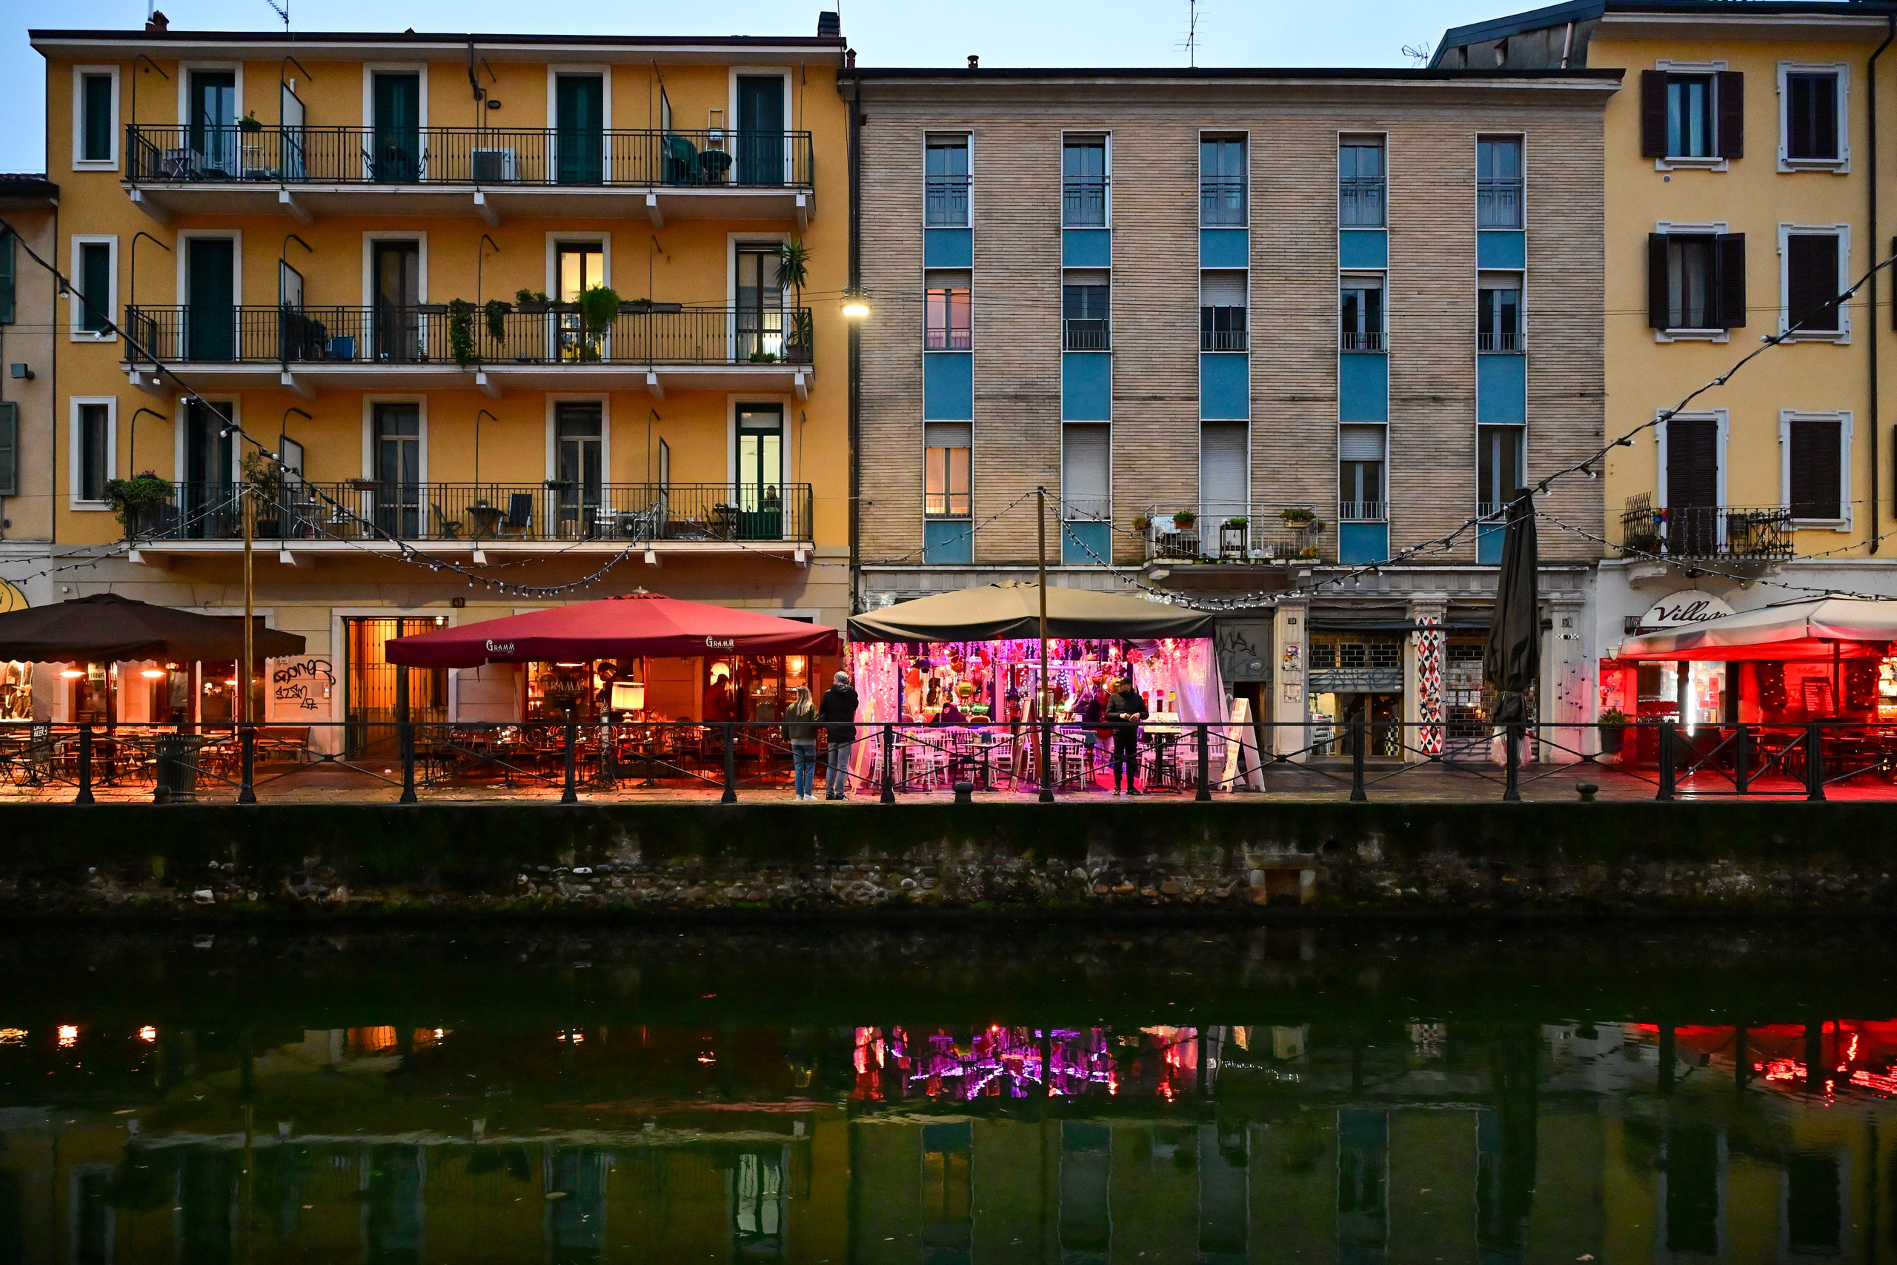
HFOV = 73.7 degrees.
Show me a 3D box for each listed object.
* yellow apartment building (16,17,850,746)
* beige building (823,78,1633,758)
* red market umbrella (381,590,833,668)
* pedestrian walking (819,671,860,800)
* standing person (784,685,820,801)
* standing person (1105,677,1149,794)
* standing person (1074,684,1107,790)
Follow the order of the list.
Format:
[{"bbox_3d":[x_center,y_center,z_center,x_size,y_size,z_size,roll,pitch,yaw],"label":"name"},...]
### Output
[{"bbox_3d":[-9.494,-4.415,28.644,15.100,13.800,12.000,0,-1,-1],"label":"yellow apartment building"},{"bbox_3d":[5.068,-3.997,27.991,13.700,12.850,11.500,0,-1,0],"label":"beige building"},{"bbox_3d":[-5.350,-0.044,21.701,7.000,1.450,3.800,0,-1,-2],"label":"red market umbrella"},{"bbox_3d":[-1.499,1.417,17.387,0.560,1.783,0.400,0,-1,8],"label":"pedestrian walking"},{"bbox_3d":[-2.019,1.523,17.386,0.480,1.571,0.360,0,-1,5],"label":"standing person"},{"bbox_3d":[2.570,1.492,18.186,0.580,1.684,0.420,0,-1,7],"label":"standing person"},{"bbox_3d":[2.320,1.605,20.285,0.420,1.617,0.500,0,-1,20],"label":"standing person"}]

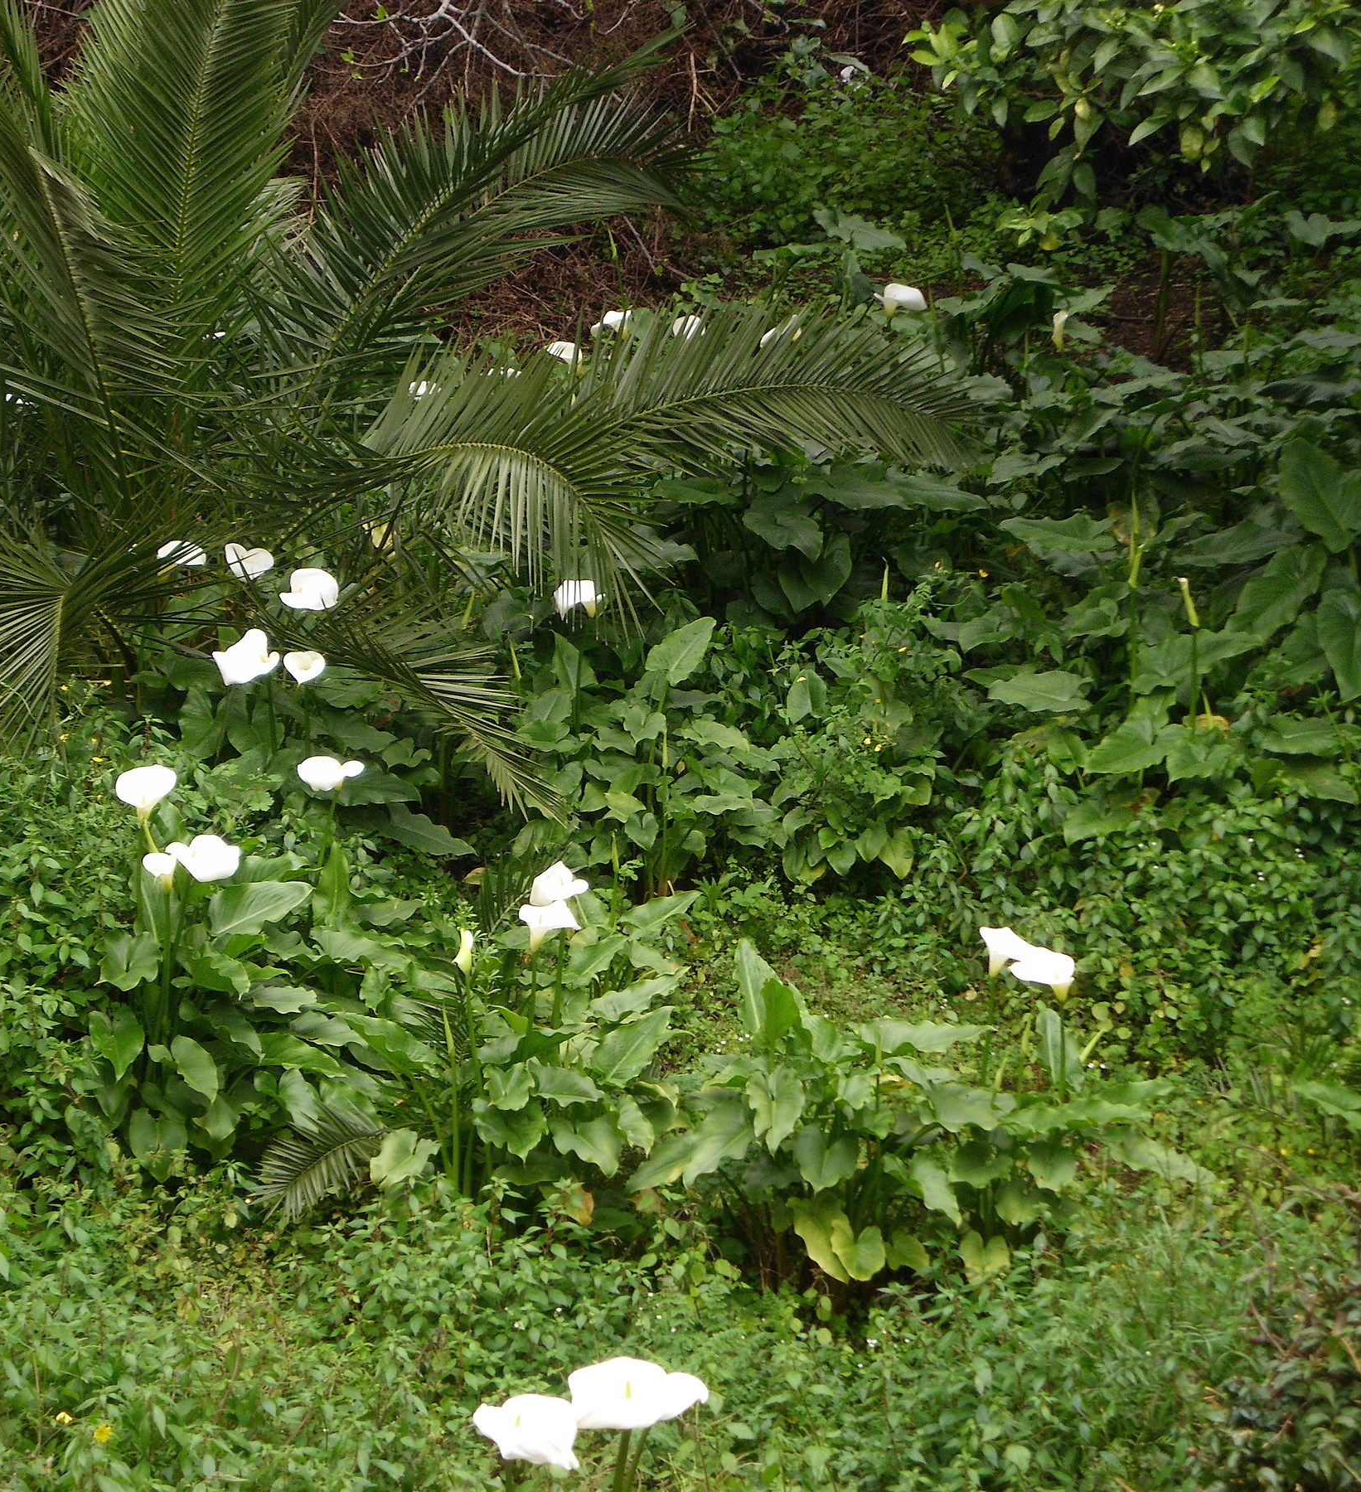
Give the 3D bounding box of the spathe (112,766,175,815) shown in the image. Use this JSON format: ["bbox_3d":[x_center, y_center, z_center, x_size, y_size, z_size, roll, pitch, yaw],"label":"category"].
[{"bbox_3d":[-1.036,0.089,9.700,0.120,0.090,0.110,0,12,0],"label":"spathe"}]

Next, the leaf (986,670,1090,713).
[{"bbox_3d":[0.736,-0.114,10.300,0.214,0.065,0.140,0,12,0],"label":"leaf"}]

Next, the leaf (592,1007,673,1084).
[{"bbox_3d":[-0.088,0.541,9.000,0.150,0.115,0.120,-4,13,-20],"label":"leaf"}]

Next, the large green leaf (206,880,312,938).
[{"bbox_3d":[-0.816,0.317,9.700,0.208,0.090,0.130,-3,12,-15],"label":"large green leaf"}]

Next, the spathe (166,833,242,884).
[{"bbox_3d":[-0.916,0.216,9.600,0.145,0.080,0.120,-4,13,-20],"label":"spathe"}]

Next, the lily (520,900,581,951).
[{"bbox_3d":[-0.243,0.333,9.300,0.110,0.085,0.120,-10,16,-39],"label":"lily"}]

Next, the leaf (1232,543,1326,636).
[{"bbox_3d":[1.286,-0.329,10.800,0.200,0.175,0.120,4,13,20],"label":"leaf"}]

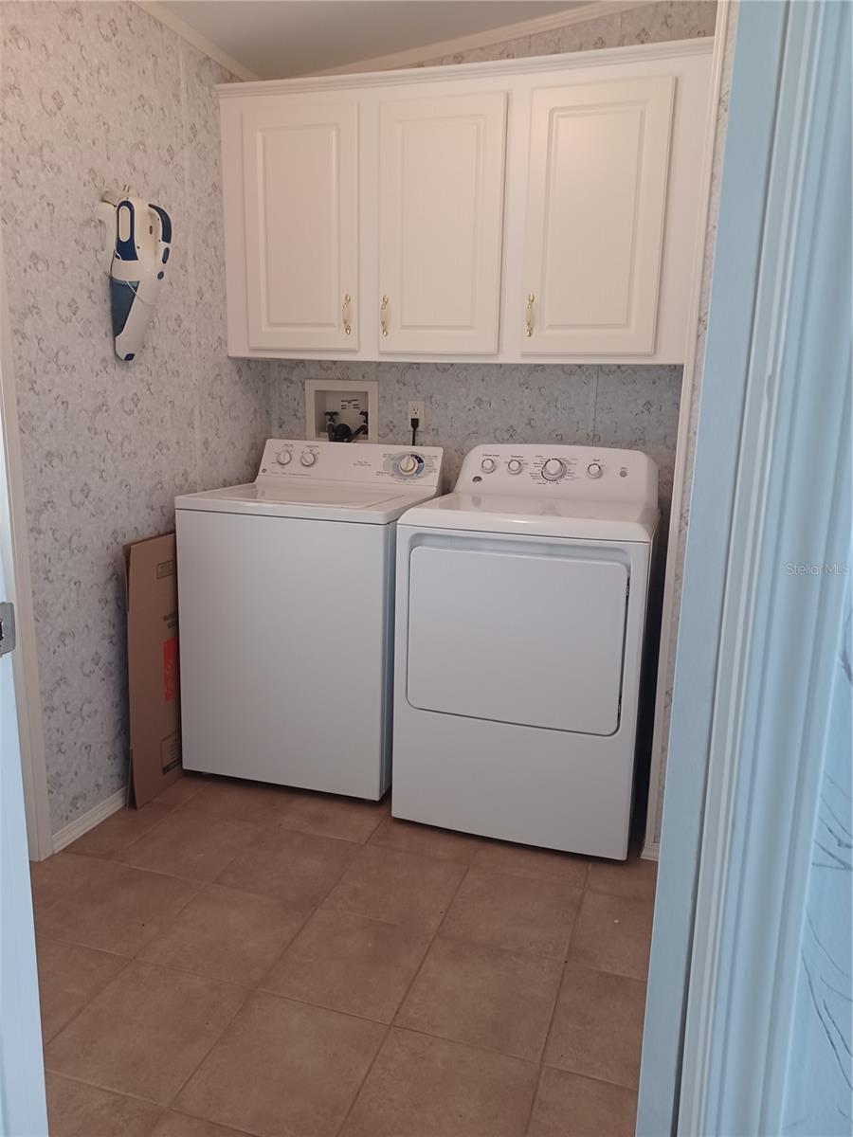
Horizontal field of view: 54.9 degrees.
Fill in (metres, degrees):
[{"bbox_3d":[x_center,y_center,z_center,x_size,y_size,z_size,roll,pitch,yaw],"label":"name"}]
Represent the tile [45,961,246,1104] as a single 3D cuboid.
[{"bbox_3d":[-0.553,0.914,1.641,0.300,0.010,0.300,5,12,17],"label":"tile"}]

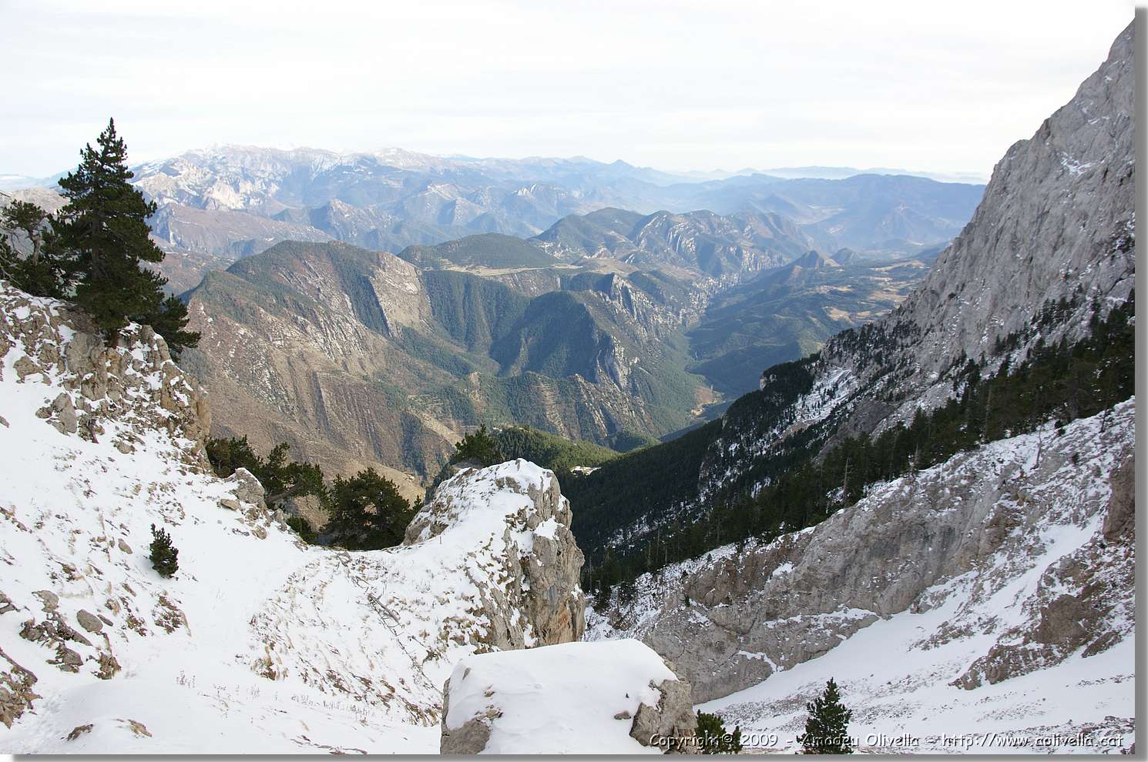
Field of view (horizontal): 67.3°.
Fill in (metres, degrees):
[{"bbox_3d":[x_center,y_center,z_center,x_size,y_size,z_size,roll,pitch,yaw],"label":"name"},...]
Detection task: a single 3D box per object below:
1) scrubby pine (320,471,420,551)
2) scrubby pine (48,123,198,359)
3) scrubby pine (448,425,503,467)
[{"bbox_3d":[-7.818,5.045,33.000,3.802,3.551,3.422,0,14,0],"label":"scrubby pine"},{"bbox_3d":[-14.116,-4.443,27.000,4.468,7.245,4.021,0,14,0],"label":"scrubby pine"},{"bbox_3d":[-4.470,3.185,40.000,2.639,2.421,2.375,0,14,0],"label":"scrubby pine"}]

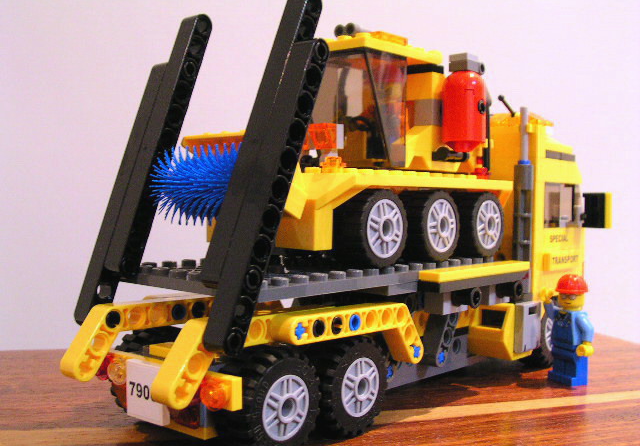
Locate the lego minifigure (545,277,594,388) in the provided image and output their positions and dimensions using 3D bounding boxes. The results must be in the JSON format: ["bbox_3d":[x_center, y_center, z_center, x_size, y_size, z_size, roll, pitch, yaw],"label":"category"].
[{"bbox_3d":[0.098,0.042,0.312,0.013,0.043,0.022,0,3,-29],"label":"lego minifigure"}]

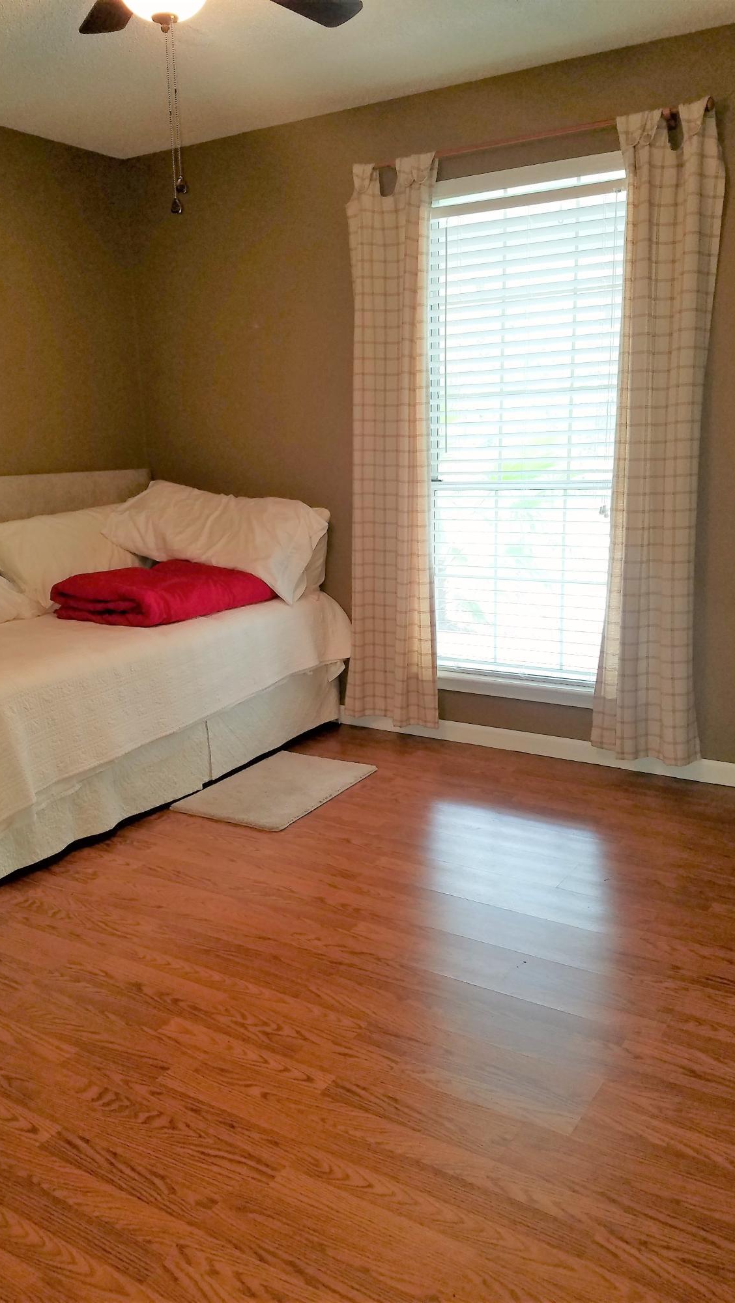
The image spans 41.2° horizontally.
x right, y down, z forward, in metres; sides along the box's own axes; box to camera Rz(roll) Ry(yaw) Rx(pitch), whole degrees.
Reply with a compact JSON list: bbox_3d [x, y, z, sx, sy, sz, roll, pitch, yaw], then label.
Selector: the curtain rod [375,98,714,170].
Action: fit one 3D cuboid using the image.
[{"bbox_3d":[0.529,-1.736,3.339,1.280,0.050,0.070,7,15,31],"label":"curtain rod"}]

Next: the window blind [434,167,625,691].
[{"bbox_3d":[0.598,-0.762,3.618,0.830,1.780,0.060,7,15,31],"label":"window blind"}]

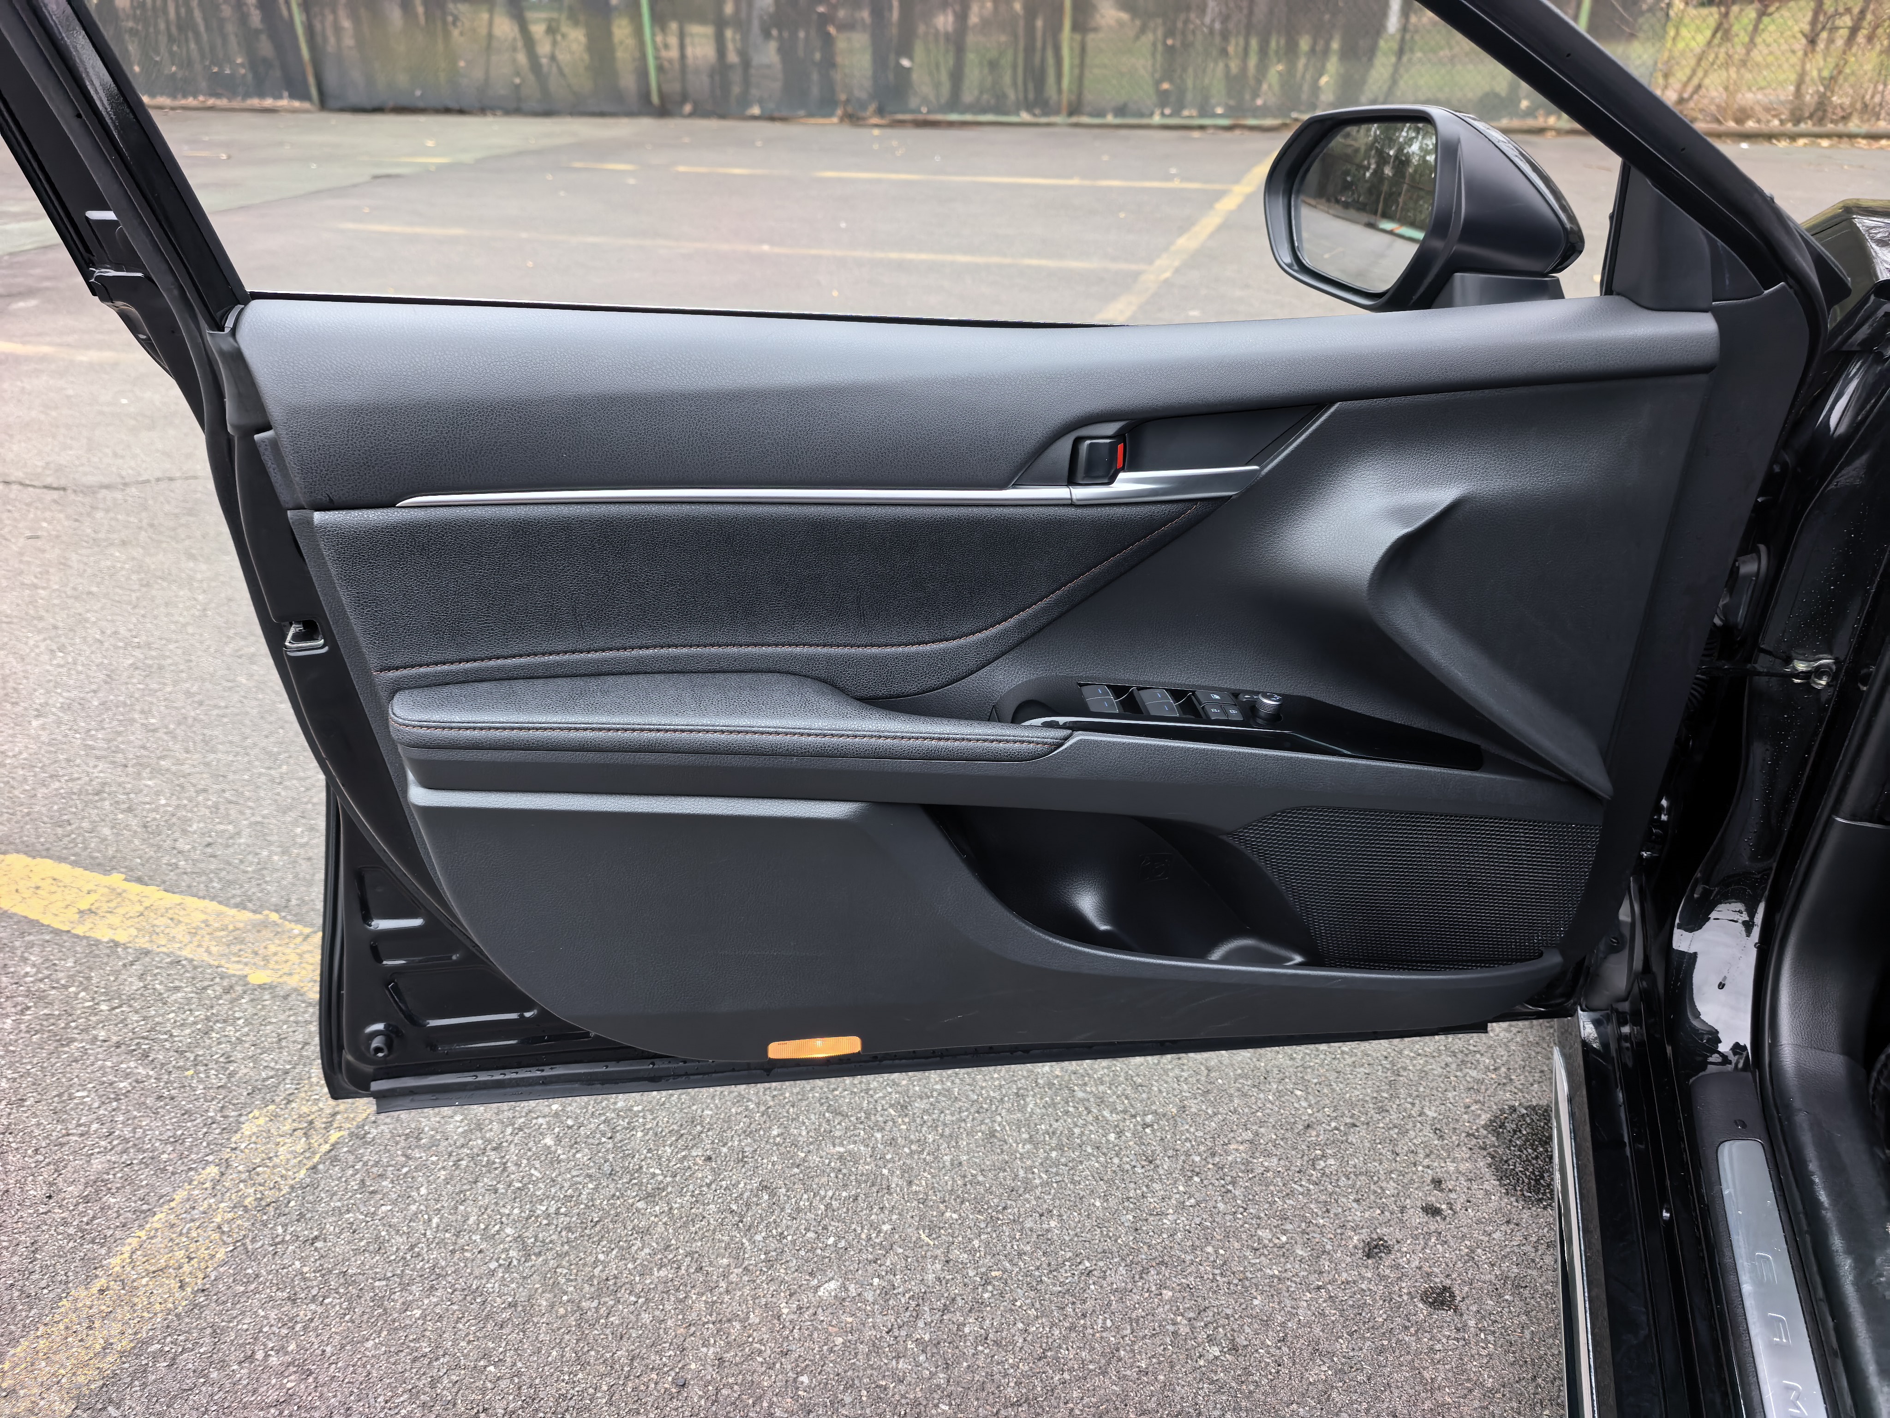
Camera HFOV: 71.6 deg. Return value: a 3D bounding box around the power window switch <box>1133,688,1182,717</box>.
[{"bbox_3d":[0.143,-0.004,0.884,0.023,0.012,0.035,1,29,-6],"label":"power window switch"}]

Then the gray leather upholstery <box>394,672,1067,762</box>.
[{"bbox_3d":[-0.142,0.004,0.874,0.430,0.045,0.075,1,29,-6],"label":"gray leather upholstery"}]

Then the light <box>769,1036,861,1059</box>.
[{"bbox_3d":[-0.112,0.292,1.129,0.080,0.018,0.008,-3,30,-4],"label":"light"}]

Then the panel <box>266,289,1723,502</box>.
[{"bbox_3d":[0.037,-0.202,0.832,0.915,0.130,0.080,-2,30,-4],"label":"panel"}]

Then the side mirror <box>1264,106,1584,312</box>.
[{"bbox_3d":[0.351,-0.357,0.948,0.130,0.148,0.205,-12,32,-18],"label":"side mirror"}]

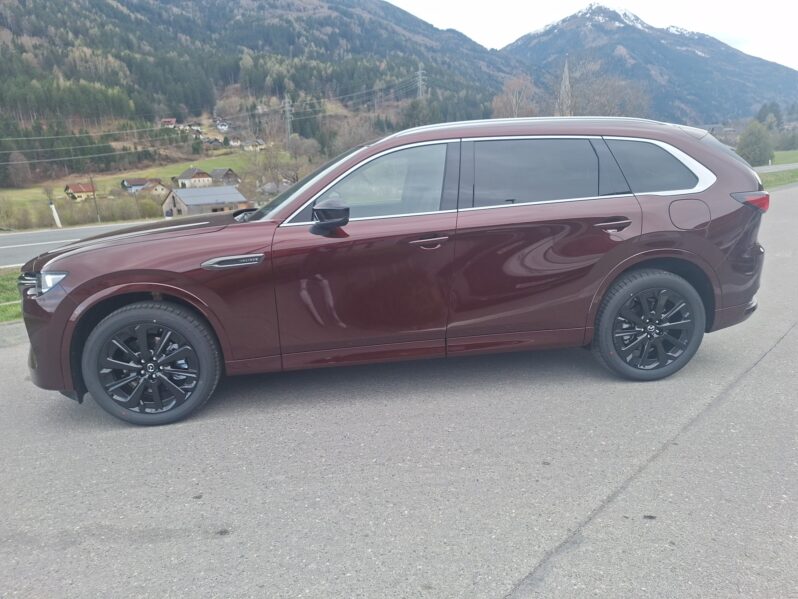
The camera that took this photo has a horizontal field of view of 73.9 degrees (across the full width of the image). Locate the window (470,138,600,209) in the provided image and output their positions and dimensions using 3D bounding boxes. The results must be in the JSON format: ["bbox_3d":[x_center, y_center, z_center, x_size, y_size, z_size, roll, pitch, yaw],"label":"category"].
[{"bbox_3d":[0.814,-0.770,3.221,0.795,0.407,0.060,-4,-6,-7],"label":"window"}]

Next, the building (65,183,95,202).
[{"bbox_3d":[-134.535,-45.854,226.249,8.000,6.900,9.400,12,21,41],"label":"building"}]

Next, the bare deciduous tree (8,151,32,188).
[{"bbox_3d":[-193.508,-66.550,271.525,9.000,19.500,9.000,-2,15,0],"label":"bare deciduous tree"}]

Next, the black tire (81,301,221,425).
[{"bbox_3d":[-1.460,0.380,3.179,0.743,0.743,0.240,-4,15,-6],"label":"black tire"}]

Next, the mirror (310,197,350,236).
[{"bbox_3d":[-0.378,-0.461,2.957,0.200,0.205,0.220,-4,15,-6],"label":"mirror"}]

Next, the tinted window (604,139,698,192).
[{"bbox_3d":[1.583,-0.848,3.334,0.635,0.359,0.060,-3,-6,-12],"label":"tinted window"}]

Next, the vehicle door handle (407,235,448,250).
[{"bbox_3d":[0.172,-0.324,3.082,0.230,0.060,0.055,-4,15,-6],"label":"vehicle door handle"}]

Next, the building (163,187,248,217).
[{"bbox_3d":[-48.427,-24.588,134.156,9.700,7.100,17.600,10,19,36],"label":"building"}]

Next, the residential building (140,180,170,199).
[{"bbox_3d":[-98.426,-43.938,215.755,10.000,7.000,7.800,11,20,39],"label":"residential building"}]

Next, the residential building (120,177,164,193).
[{"bbox_3d":[-111.353,-49.321,231.290,14.500,6.800,9.000,-16,20,-40],"label":"residential building"}]

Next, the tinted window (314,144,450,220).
[{"bbox_3d":[-0.099,-0.692,3.118,0.830,0.428,0.060,-4,-5,-5],"label":"tinted window"}]

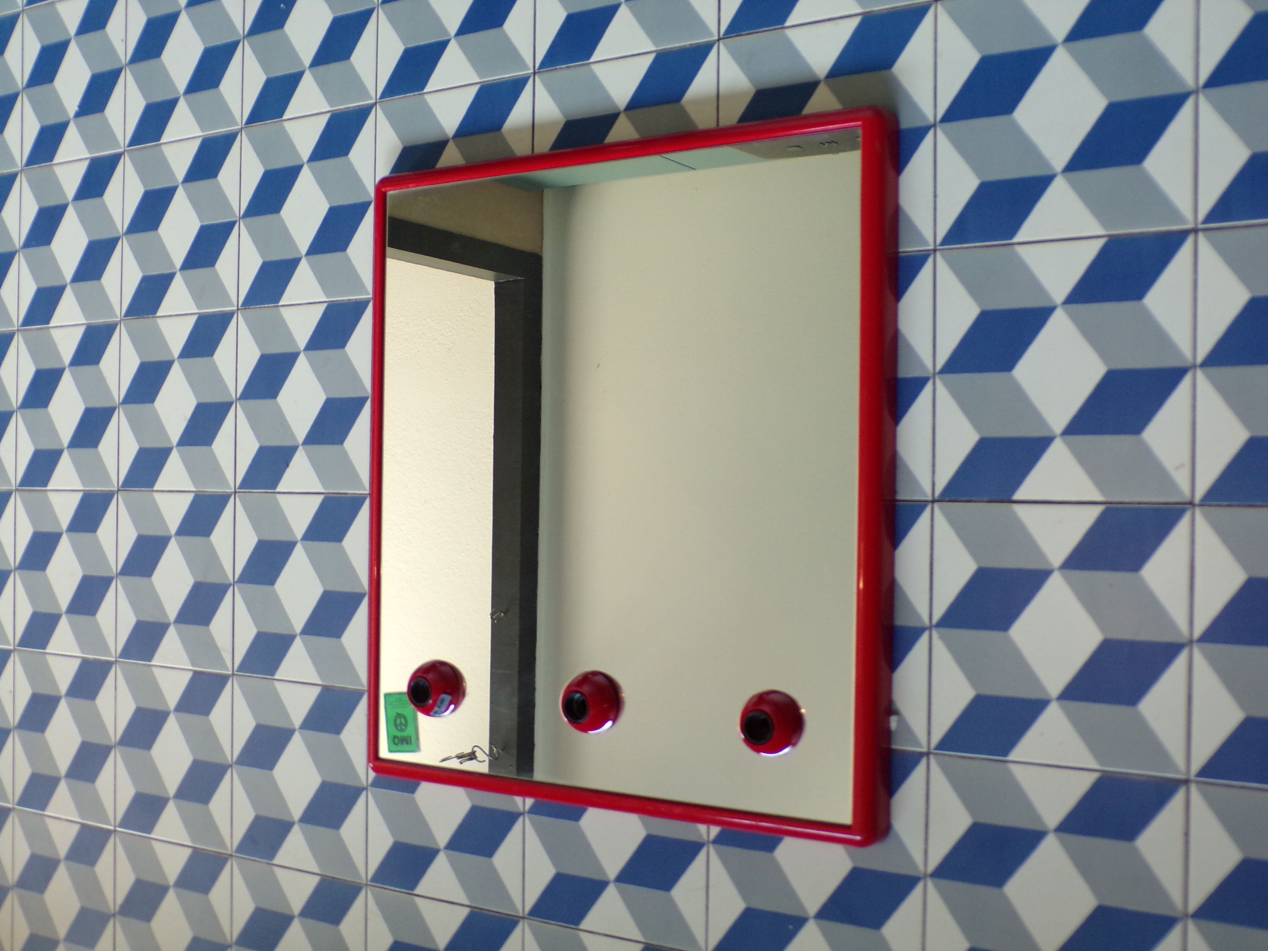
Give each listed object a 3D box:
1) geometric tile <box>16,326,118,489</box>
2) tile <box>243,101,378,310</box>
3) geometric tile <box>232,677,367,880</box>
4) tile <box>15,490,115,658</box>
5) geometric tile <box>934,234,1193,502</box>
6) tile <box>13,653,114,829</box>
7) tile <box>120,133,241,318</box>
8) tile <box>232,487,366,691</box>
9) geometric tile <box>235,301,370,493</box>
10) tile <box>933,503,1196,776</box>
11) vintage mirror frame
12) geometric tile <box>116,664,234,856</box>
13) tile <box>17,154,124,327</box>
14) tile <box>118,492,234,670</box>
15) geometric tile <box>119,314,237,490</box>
[{"bbox_3d":[-0.691,-0.084,1.662,0.199,0.010,0.200,0,89,31],"label":"geometric tile"},{"bbox_3d":[-0.355,-0.289,1.484,0.200,0.012,0.200,0,89,31],"label":"tile"},{"bbox_3d":[-0.356,0.320,1.451,0.199,0.010,0.200,0,89,31],"label":"geometric tile"},{"bbox_3d":[-0.704,0.119,1.690,0.200,0.012,0.200,0,89,31],"label":"tile"},{"bbox_3d":[0.326,-0.080,1.042,0.199,0.010,0.200,0,89,31],"label":"geometric tile"},{"bbox_3d":[-0.695,0.319,1.658,0.199,0.010,0.200,0,89,31],"label":"tile"},{"bbox_3d":[-0.528,-0.290,1.589,0.200,0.012,0.200,0,89,31],"label":"tile"},{"bbox_3d":[-0.354,0.119,1.453,0.199,0.010,0.200,0,89,31],"label":"tile"},{"bbox_3d":[-0.352,-0.083,1.455,0.199,0.010,0.200,0,89,31],"label":"geometric tile"},{"bbox_3d":[0.331,0.124,1.060,0.200,0.012,0.200,0,89,31],"label":"tile"},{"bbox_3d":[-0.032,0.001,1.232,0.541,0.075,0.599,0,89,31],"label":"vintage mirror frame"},{"bbox_3d":[-0.534,0.325,1.583,0.200,0.012,0.200,0,89,31],"label":"geometric tile"},{"bbox_3d":[-0.700,-0.290,1.694,0.200,0.012,0.200,0,89,31],"label":"tile"},{"bbox_3d":[-0.524,0.118,1.557,0.199,0.010,0.200,0,89,31],"label":"tile"},{"bbox_3d":[-0.530,-0.085,1.587,0.200,0.012,0.200,0,89,31],"label":"geometric tile"}]

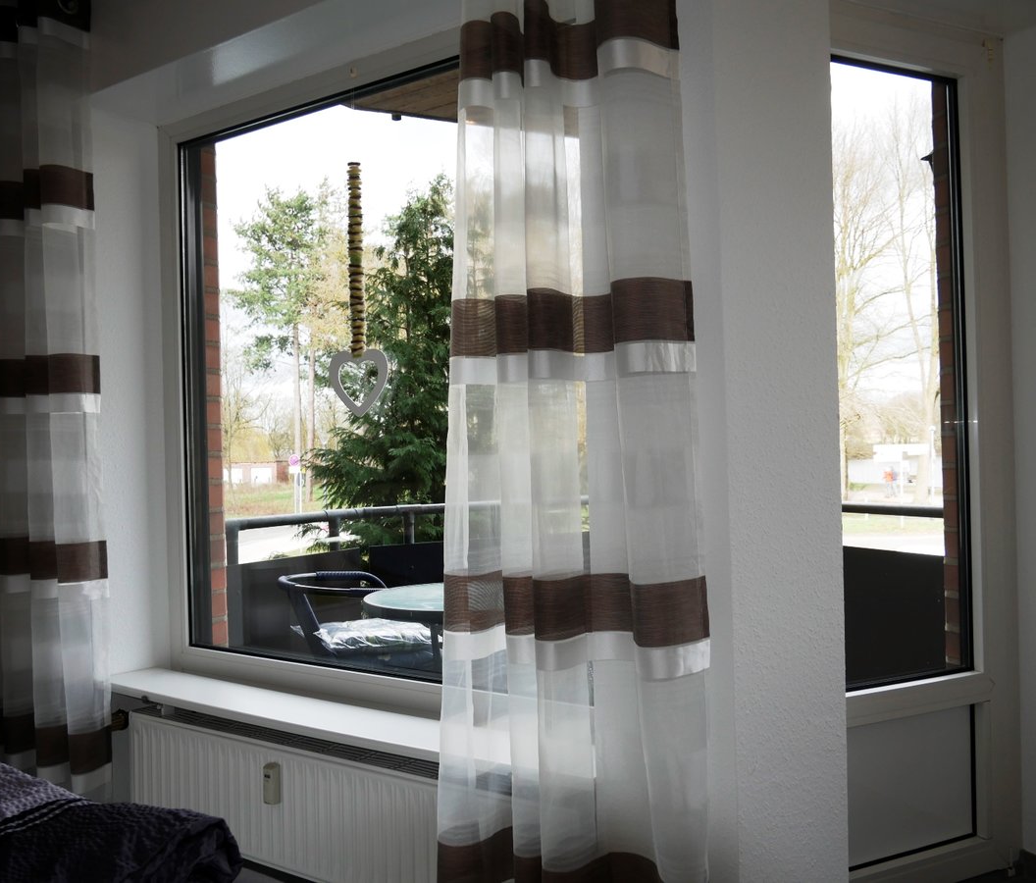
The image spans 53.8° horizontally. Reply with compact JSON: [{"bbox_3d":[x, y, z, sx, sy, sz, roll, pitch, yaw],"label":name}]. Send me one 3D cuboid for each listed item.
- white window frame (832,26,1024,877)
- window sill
[{"bbox_3d":[0.814,0.035,2.348,0.877,2.052,0.080,-2,0,-26],"label":"white window frame"},{"bbox_3d":[-0.460,0.671,2.479,1.600,0.028,0.205,-2,0,36],"label":"window sill"}]

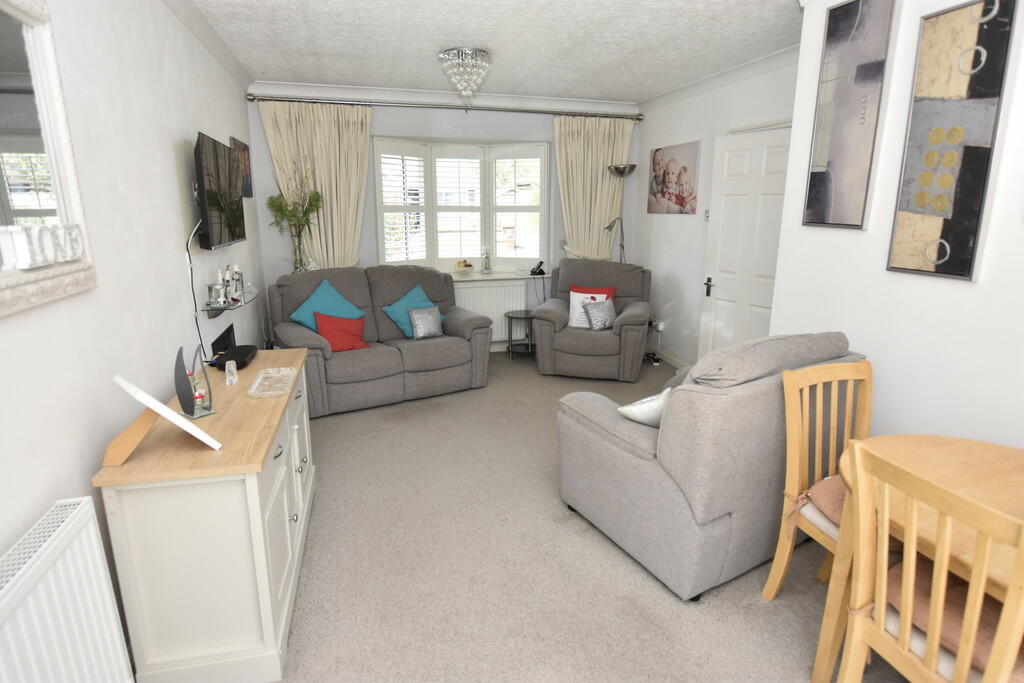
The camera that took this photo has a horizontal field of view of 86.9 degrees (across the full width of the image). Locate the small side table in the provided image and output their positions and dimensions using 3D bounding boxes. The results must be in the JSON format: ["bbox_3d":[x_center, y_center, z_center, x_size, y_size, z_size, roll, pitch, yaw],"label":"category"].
[{"bbox_3d":[0.138,-0.052,5.509,0.410,0.453,0.410,-4,13,-15],"label":"small side table"}]

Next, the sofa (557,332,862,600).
[{"bbox_3d":[0.858,0.367,2.533,0.980,0.946,0.896,-7,15,-28],"label":"sofa"}]

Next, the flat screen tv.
[{"bbox_3d":[-1.572,-0.791,2.924,0.065,0.518,0.896,-4,13,-16],"label":"flat screen tv"}]

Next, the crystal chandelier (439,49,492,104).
[{"bbox_3d":[-0.322,-1.841,3.744,0.370,0.294,0.370,-4,13,-15],"label":"crystal chandelier"}]

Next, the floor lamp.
[{"bbox_3d":[1.109,-0.829,5.595,0.330,1.917,0.310,5,14,21],"label":"floor lamp"}]

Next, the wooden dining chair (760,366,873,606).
[{"bbox_3d":[1.152,0.557,1.772,0.410,0.910,0.480,-4,13,-13],"label":"wooden dining chair"}]

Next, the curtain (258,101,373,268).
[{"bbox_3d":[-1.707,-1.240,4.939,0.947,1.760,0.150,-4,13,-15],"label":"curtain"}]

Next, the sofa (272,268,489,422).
[{"bbox_3d":[-1.086,-0.094,4.546,1.554,0.980,0.938,-8,15,-29],"label":"sofa"}]

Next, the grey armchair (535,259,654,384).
[{"bbox_3d":[0.805,-0.247,5.158,0.980,0.980,0.896,4,13,18],"label":"grey armchair"}]

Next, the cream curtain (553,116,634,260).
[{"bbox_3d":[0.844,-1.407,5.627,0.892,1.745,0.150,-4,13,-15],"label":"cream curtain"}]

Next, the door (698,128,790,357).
[{"bbox_3d":[1.774,-0.541,4.102,0.045,1.981,0.762,-8,15,-29],"label":"door"}]

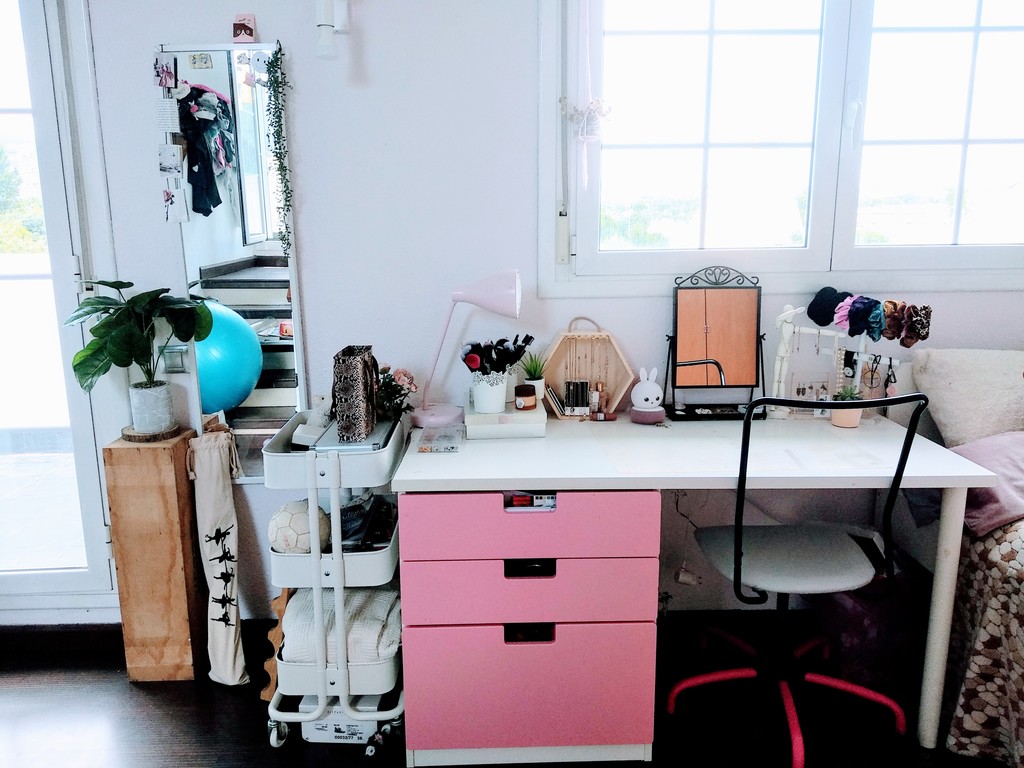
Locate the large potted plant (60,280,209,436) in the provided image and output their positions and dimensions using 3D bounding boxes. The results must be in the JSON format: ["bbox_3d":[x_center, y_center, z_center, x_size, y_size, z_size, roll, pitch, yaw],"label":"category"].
[{"bbox_3d":[-1.056,-0.076,2.187,0.410,0.440,0.340,0,11,-1],"label":"large potted plant"}]

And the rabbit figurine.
[{"bbox_3d":[0.405,0.034,2.281,0.103,0.156,0.100,-2,11,-8],"label":"rabbit figurine"}]

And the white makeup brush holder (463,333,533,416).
[{"bbox_3d":[-0.038,-0.031,2.136,0.195,0.212,0.160,0,11,0],"label":"white makeup brush holder"}]

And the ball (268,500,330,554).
[{"bbox_3d":[-0.549,0.381,1.987,0.169,0.169,0.169,0,11,-1],"label":"ball"}]

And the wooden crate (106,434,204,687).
[{"bbox_3d":[-1.040,0.508,2.300,0.182,0.711,0.208,-1,11,-3],"label":"wooden crate"}]

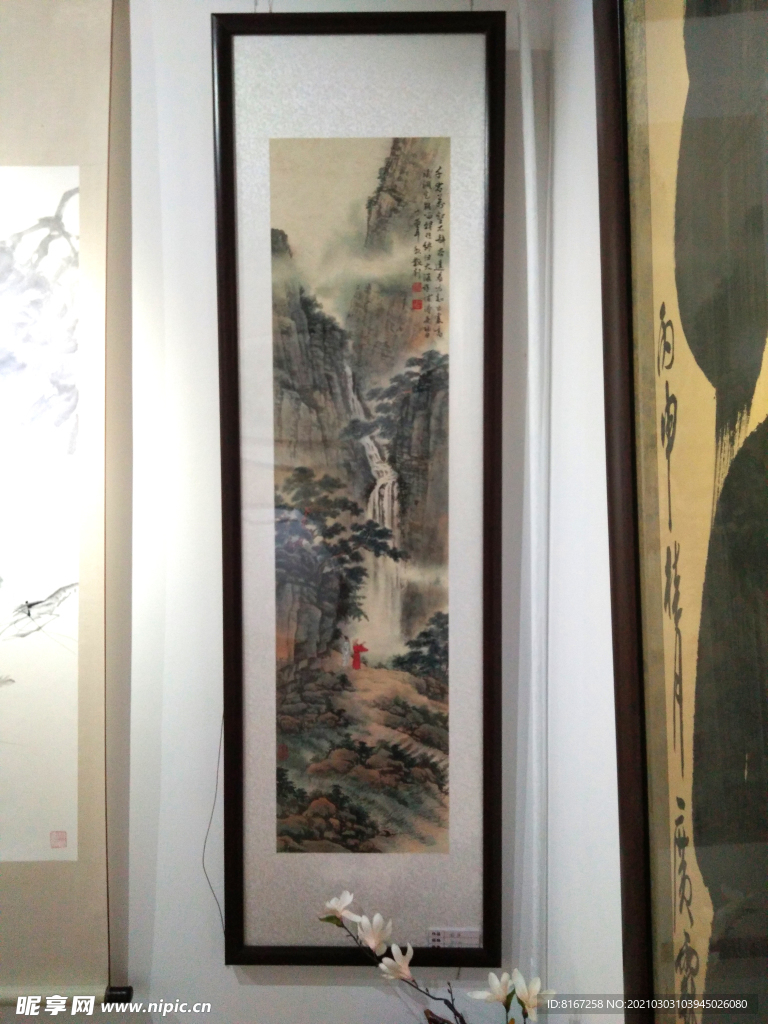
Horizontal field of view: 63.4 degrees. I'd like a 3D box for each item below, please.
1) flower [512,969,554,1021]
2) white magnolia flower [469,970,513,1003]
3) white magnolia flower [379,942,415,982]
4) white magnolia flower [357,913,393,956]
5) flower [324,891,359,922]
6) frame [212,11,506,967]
[{"bbox_3d":[0.260,0.839,1.080,0.073,0.073,0.063,0,1,0],"label":"flower"},{"bbox_3d":[0.185,0.827,1.080,0.075,0.051,0.060,0,1,0],"label":"white magnolia flower"},{"bbox_3d":[0.022,0.810,1.120,0.065,0.058,0.058,0,1,0],"label":"white magnolia flower"},{"bbox_3d":[-0.017,0.769,1.130,0.065,0.067,0.060,0,1,0],"label":"white magnolia flower"},{"bbox_3d":[-0.078,0.721,1.135,0.064,0.050,0.056,0,1,0],"label":"flower"},{"bbox_3d":[-0.045,-0.015,1.212,0.552,1.845,0.035,0,2,1],"label":"frame"}]

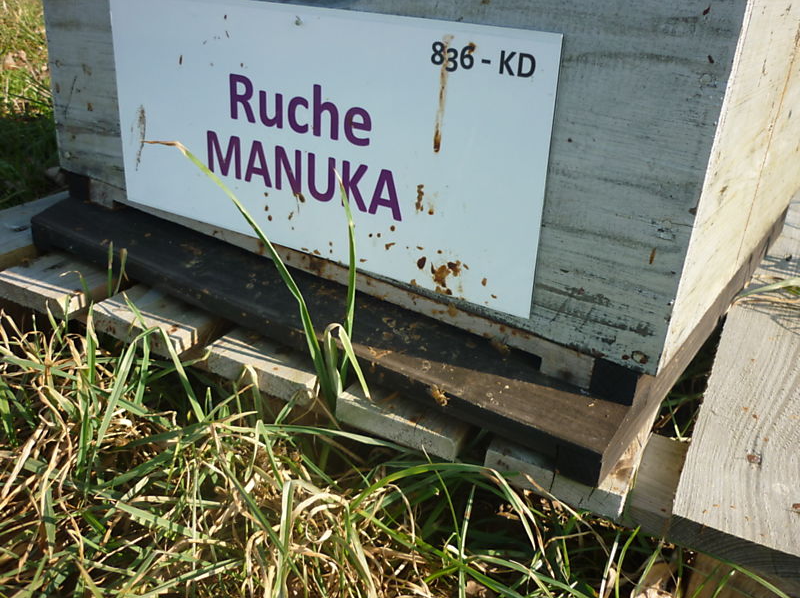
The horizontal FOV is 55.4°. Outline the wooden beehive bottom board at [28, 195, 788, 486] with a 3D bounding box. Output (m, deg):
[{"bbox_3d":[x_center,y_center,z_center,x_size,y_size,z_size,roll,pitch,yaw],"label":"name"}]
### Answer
[{"bbox_3d":[0.056,-0.079,0.685,0.467,0.052,0.533,19,28,29],"label":"wooden beehive bottom board"}]

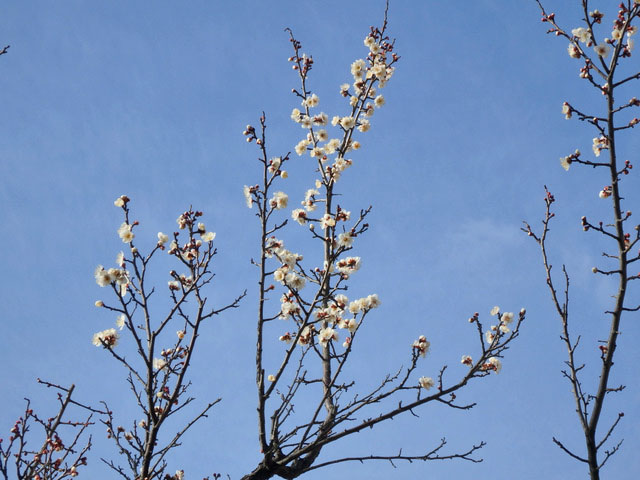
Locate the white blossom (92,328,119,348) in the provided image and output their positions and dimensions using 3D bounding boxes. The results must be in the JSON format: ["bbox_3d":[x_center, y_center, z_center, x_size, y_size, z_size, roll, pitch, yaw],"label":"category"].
[{"bbox_3d":[-0.377,0.173,3.150,0.044,0.034,0.034,-6,-19,18],"label":"white blossom"}]

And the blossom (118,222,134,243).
[{"bbox_3d":[-0.340,-0.013,3.150,0.027,0.034,0.026,2,-10,-9],"label":"blossom"}]

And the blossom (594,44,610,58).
[{"bbox_3d":[0.473,-0.315,3.000,0.026,0.023,0.018,0,-10,0],"label":"blossom"}]

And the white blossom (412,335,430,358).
[{"bbox_3d":[0.178,0.187,3.150,0.031,0.041,0.032,10,-21,-29],"label":"white blossom"}]

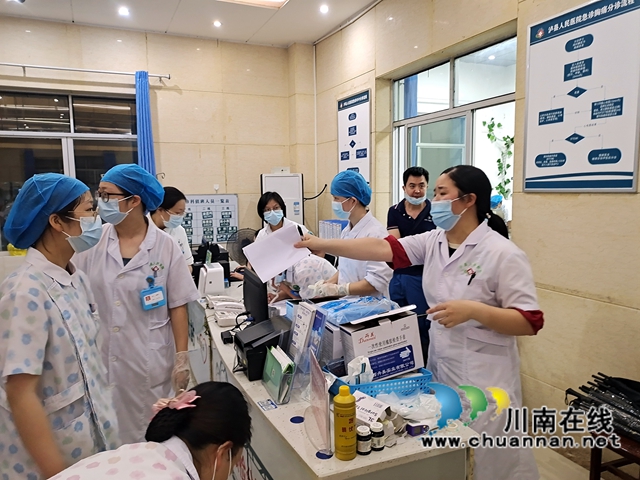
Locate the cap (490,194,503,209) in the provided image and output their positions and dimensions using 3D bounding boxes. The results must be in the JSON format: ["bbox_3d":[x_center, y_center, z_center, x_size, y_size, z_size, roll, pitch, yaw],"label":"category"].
[{"bbox_3d":[2.191,-0.474,6.000,0.240,0.190,0.210,-1,6,-6],"label":"cap"}]

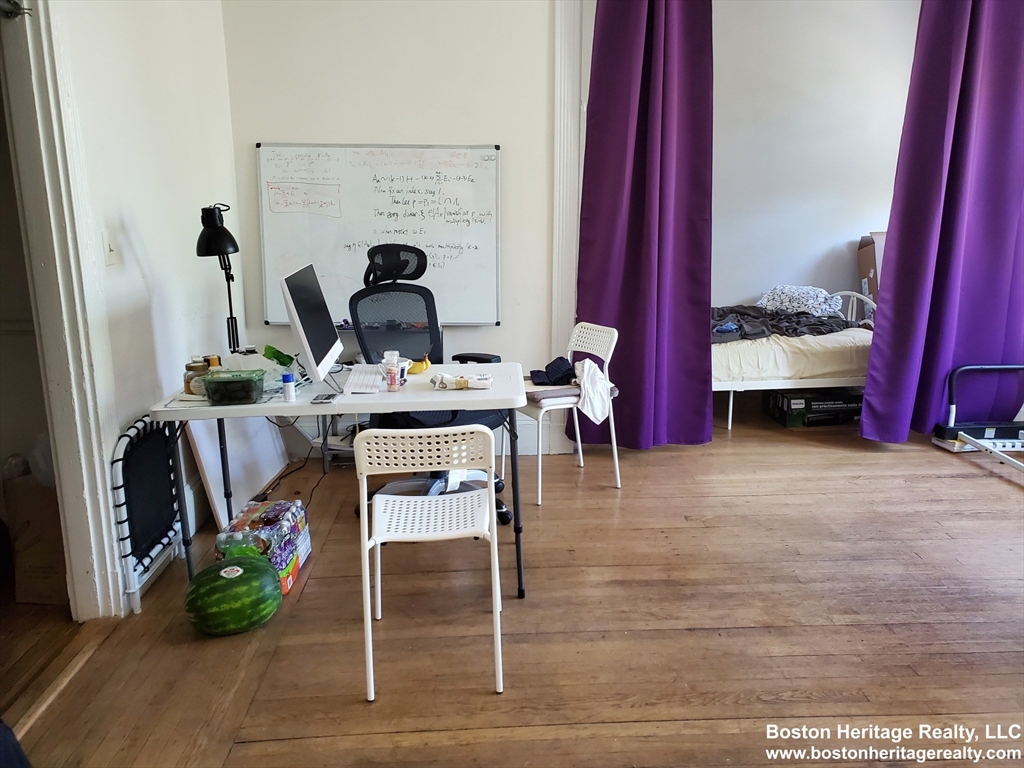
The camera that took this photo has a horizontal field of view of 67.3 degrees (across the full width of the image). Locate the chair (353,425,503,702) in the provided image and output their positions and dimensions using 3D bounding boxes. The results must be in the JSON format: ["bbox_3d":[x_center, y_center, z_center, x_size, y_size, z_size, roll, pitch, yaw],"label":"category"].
[{"bbox_3d":[-0.234,0.457,2.322,0.420,0.775,0.485,-1,12,-4],"label":"chair"}]

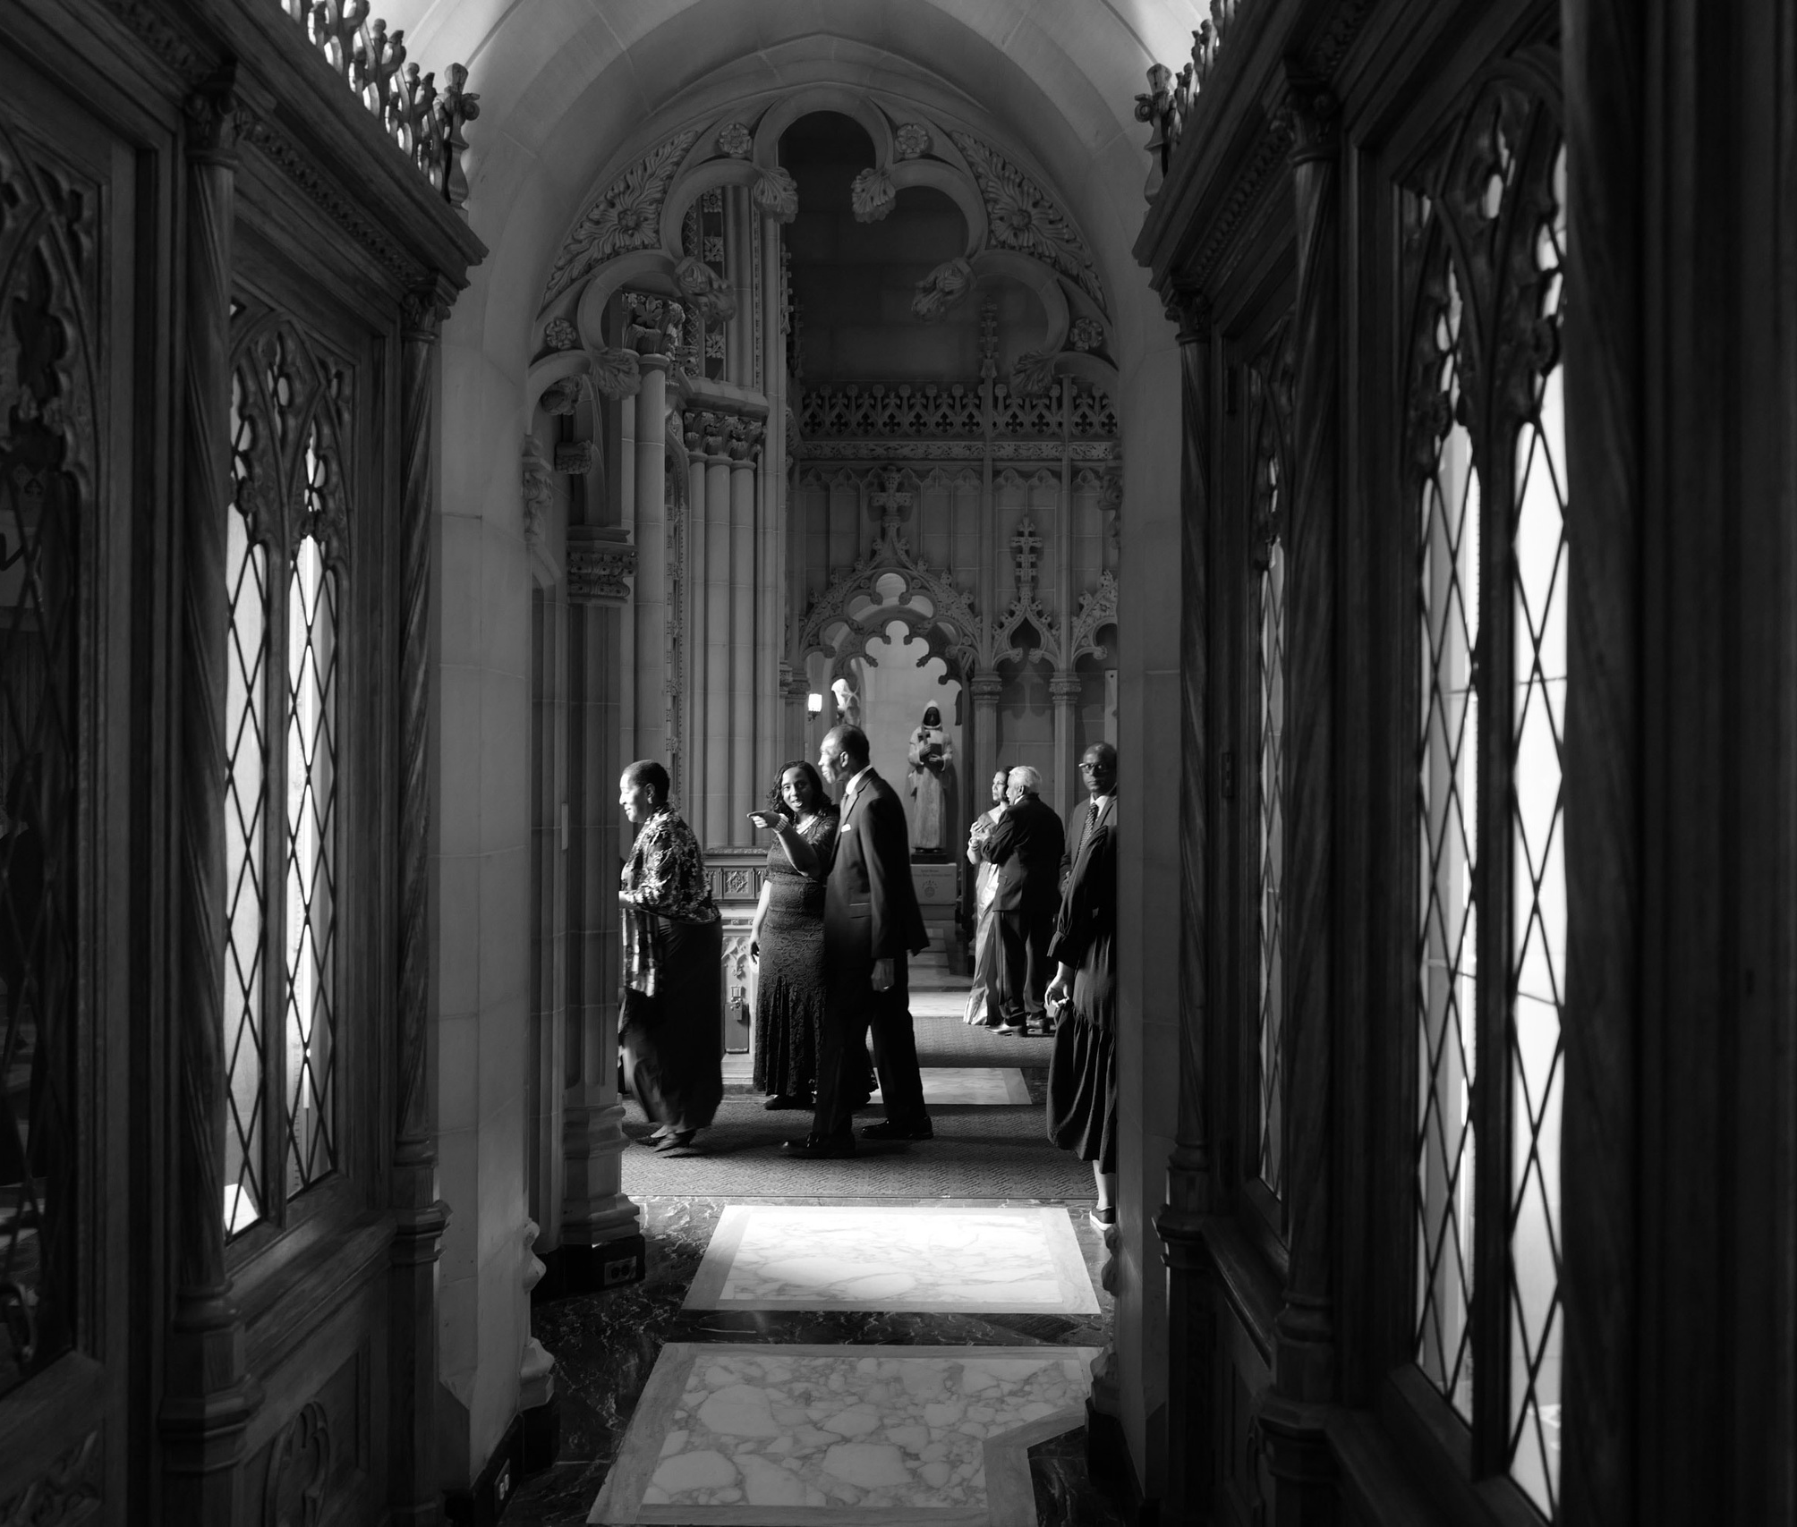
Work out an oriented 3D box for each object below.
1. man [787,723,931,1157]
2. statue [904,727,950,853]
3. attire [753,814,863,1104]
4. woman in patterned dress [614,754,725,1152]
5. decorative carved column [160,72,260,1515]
[{"bbox_3d":[-0.174,0.752,7.680,0.500,1.810,0.500,0,0,-21],"label":"man"},{"bbox_3d":[0.225,0.160,13.200,0.330,1.030,0.280,0,0,1],"label":"statue"},{"bbox_3d":[-0.410,0.928,8.600,0.480,1.400,0.400,0,0,37],"label":"attire"},{"bbox_3d":[-0.985,0.800,7.500,0.490,1.630,0.500,0,0,-6],"label":"woman in patterned dress"},{"bbox_3d":[-0.955,0.270,2.480,0.140,2.450,0.140,0,0,1],"label":"decorative carved column"}]

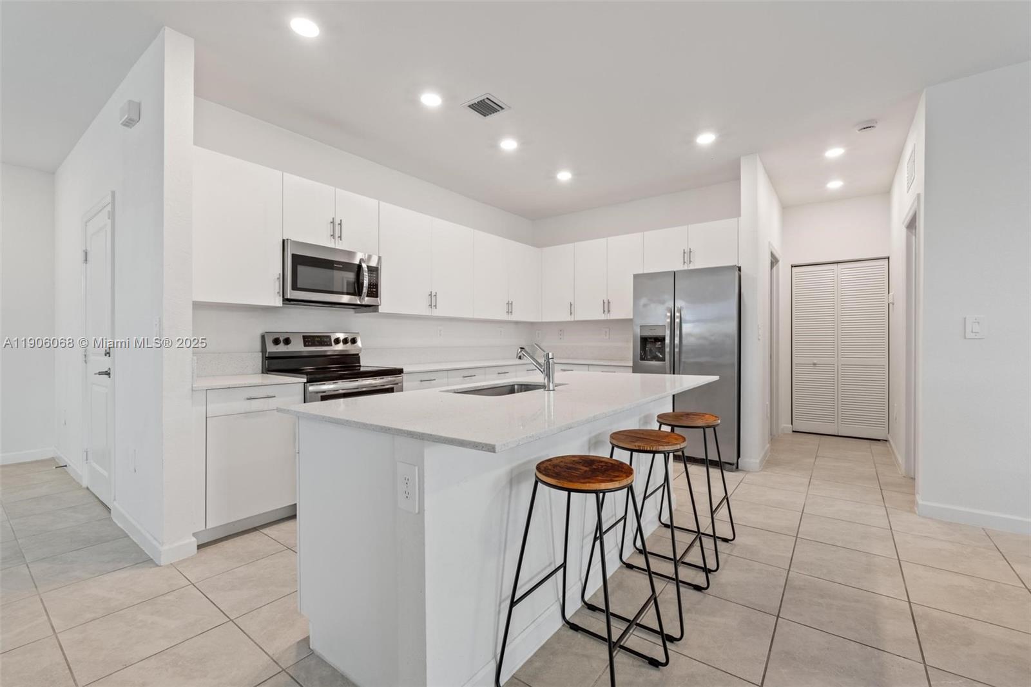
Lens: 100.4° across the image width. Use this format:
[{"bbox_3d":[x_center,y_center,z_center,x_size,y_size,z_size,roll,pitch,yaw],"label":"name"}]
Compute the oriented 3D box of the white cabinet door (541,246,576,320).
[{"bbox_3d":[0.518,-0.727,5.198,0.460,0.912,0.025,0,0,37],"label":"white cabinet door"}]

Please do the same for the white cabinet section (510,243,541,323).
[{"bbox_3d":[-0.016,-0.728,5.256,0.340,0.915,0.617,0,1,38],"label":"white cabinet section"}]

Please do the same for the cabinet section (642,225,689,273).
[{"bbox_3d":[1.550,-0.953,4.429,0.455,0.454,0.024,0,1,37],"label":"cabinet section"}]

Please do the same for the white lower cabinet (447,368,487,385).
[{"bbox_3d":[-0.680,0.676,4.153,0.604,0.879,0.505,0,0,37],"label":"white lower cabinet"}]

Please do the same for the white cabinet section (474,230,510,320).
[{"bbox_3d":[-0.274,-0.727,4.676,0.020,0.920,0.600,0,0,37],"label":"white cabinet section"}]

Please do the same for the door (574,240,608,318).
[{"bbox_3d":[0.881,-0.731,4.999,0.430,0.920,0.020,0,0,37],"label":"door"}]

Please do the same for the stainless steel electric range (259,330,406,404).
[{"bbox_3d":[-1.333,0.520,3.232,0.705,1.204,0.760,0,1,37],"label":"stainless steel electric range"}]

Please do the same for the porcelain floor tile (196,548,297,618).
[{"bbox_3d":[-1.208,1.136,2.064,0.444,0.010,0.442,0,0,37],"label":"porcelain floor tile"}]

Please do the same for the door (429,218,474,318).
[{"bbox_3d":[-0.613,-0.721,4.232,0.024,0.916,0.572,0,1,37],"label":"door"}]

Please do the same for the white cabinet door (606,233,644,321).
[{"bbox_3d":[1.215,-0.731,4.737,0.416,0.914,0.022,0,0,37],"label":"white cabinet door"}]

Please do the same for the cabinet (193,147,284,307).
[{"bbox_3d":[-1.873,-0.704,2.805,0.327,0.914,0.534,0,0,37],"label":"cabinet"}]

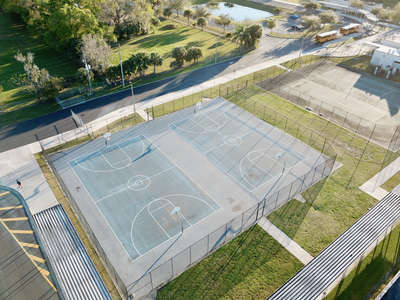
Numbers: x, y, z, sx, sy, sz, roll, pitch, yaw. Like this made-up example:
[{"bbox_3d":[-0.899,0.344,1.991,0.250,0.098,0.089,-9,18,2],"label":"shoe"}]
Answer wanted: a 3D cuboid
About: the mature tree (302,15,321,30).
[{"bbox_3d":[46.259,-52.385,124.473,6.468,6.174,6.468,1,37,-1],"label":"mature tree"}]

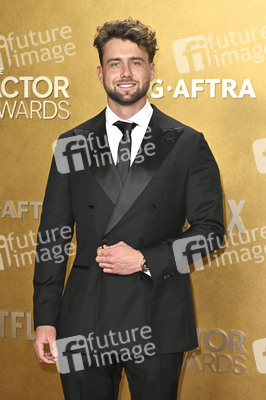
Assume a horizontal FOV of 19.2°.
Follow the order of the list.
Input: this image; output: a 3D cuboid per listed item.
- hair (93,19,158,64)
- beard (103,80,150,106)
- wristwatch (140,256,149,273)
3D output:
[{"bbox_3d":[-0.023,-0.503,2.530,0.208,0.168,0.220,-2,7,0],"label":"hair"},{"bbox_3d":[-0.021,-0.335,2.475,0.148,0.085,0.090,-2,7,0],"label":"beard"},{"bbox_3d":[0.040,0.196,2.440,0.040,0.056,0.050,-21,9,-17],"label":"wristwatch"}]

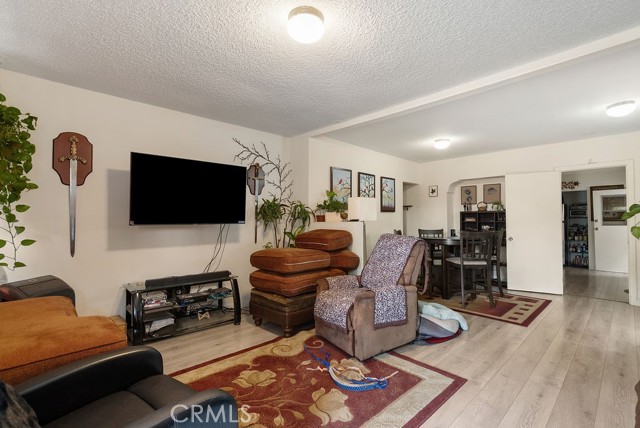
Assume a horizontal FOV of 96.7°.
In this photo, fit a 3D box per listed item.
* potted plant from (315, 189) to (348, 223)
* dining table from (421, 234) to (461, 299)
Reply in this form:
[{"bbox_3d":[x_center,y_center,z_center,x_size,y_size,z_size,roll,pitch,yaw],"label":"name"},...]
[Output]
[{"bbox_3d":[0.161,-0.095,3.996,0.300,0.430,0.400,1,-1,-43],"label":"potted plant"},{"bbox_3d":[2.036,0.830,4.453,0.980,0.915,0.980,0,-1,-3],"label":"dining table"}]

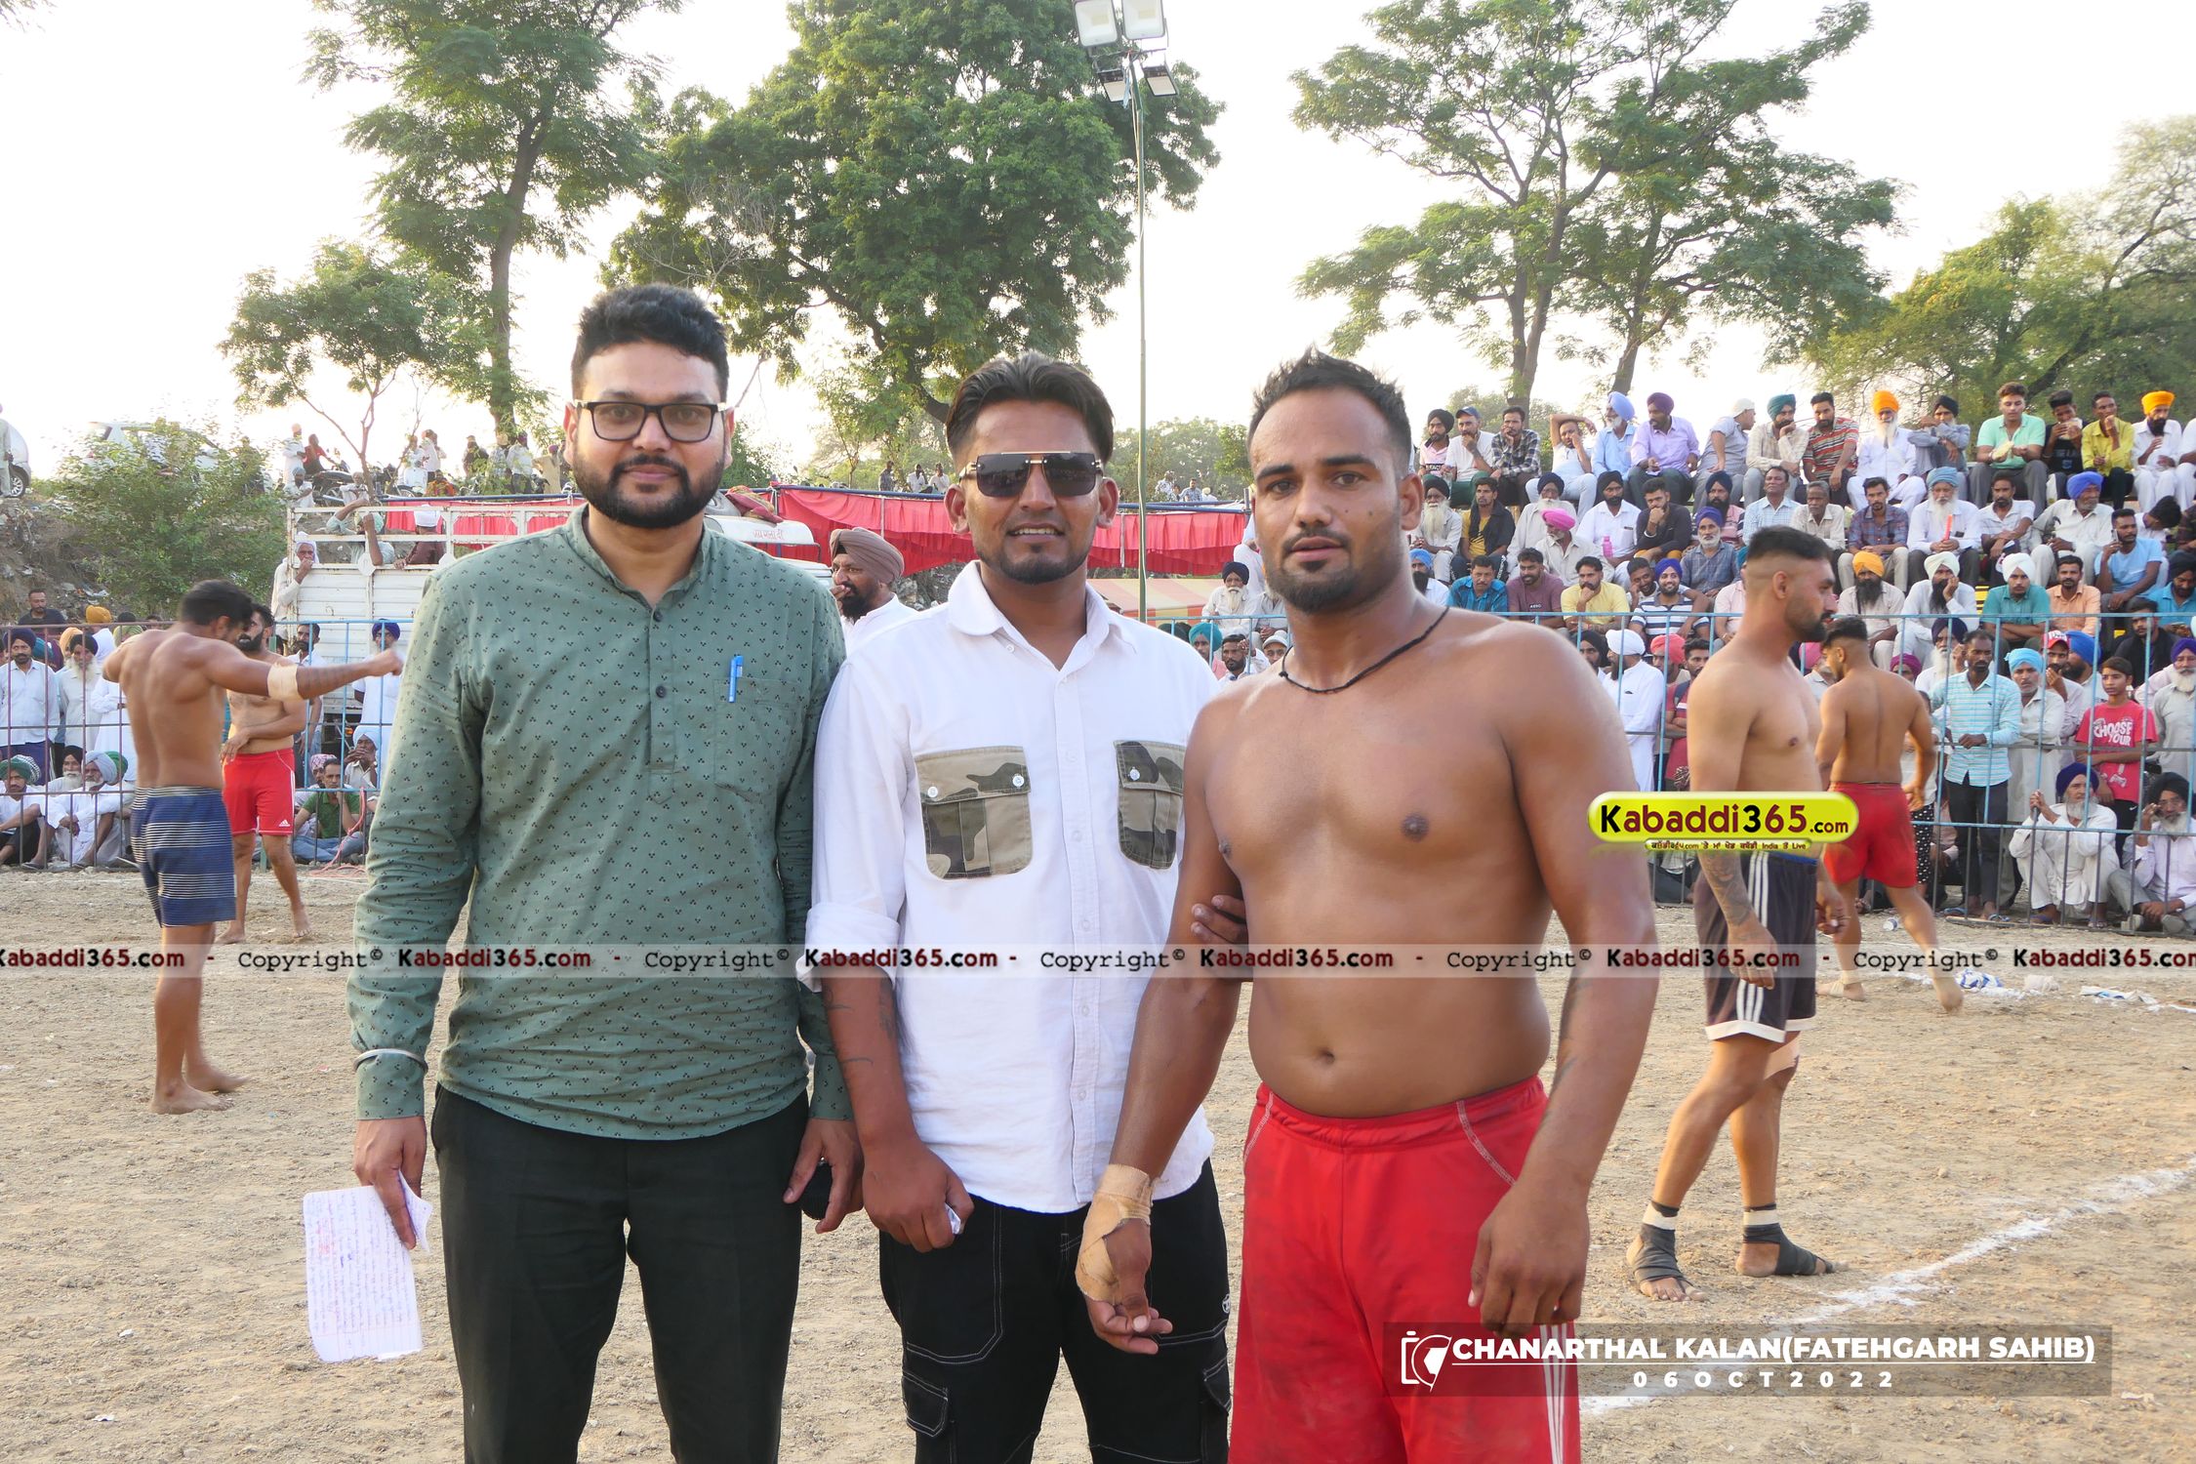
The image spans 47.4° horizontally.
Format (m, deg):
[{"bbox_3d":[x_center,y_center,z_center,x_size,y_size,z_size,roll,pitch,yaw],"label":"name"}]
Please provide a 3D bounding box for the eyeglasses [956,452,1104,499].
[{"bbox_3d":[-0.070,-0.275,2.670,0.150,0.050,0.145,0,2,-5],"label":"eyeglasses"}]

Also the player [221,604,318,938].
[{"bbox_3d":[-4.411,0.214,13.300,0.530,1.780,0.480,0,1,-6],"label":"player"}]

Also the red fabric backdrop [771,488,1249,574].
[{"bbox_3d":[-0.954,-2.150,27.000,5.800,0.950,0.250,-1,2,-29],"label":"red fabric backdrop"}]

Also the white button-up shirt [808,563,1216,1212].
[{"bbox_3d":[-0.075,0.163,2.670,0.460,0.680,0.290,0,1,-12],"label":"white button-up shirt"}]

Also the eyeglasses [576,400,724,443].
[{"bbox_3d":[-0.460,-0.320,2.580,0.148,0.046,0.145,0,6,-11],"label":"eyeglasses"}]

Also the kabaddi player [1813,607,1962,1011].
[{"bbox_3d":[3.460,0.352,10.950,0.620,1.690,0.520,0,1,-9],"label":"kabaddi player"}]

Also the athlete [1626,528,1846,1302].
[{"bbox_3d":[1.475,0.405,5.820,0.500,1.760,0.520,1,1,30],"label":"athlete"}]

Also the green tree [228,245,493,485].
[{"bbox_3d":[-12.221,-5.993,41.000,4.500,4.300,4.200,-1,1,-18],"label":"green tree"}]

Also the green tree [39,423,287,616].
[{"bbox_3d":[-11.953,-2.679,32.000,3.200,2.600,2.800,-1,1,-20],"label":"green tree"}]

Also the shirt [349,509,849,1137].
[{"bbox_3d":[-0.525,0.093,2.630,0.520,0.650,0.290,0,1,-13],"label":"shirt"}]

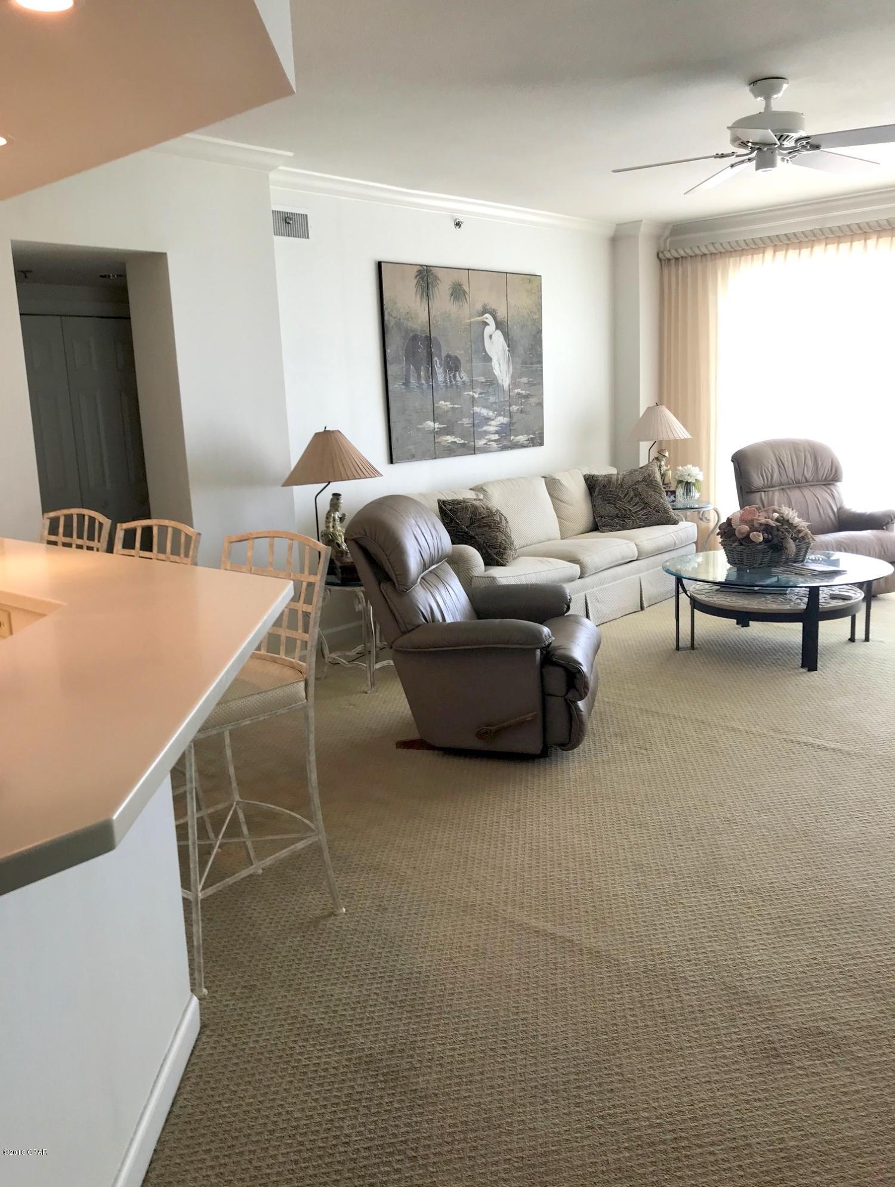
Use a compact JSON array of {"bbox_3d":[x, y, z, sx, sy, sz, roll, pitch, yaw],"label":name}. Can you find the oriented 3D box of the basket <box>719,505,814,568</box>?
[{"bbox_3d":[1.840,-0.335,5.580,0.483,0.294,0.393,2,13,18],"label":"basket"}]

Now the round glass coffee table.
[{"bbox_3d":[1.836,0.076,5.426,1.216,0.453,1.216,-2,12,1],"label":"round glass coffee table"}]

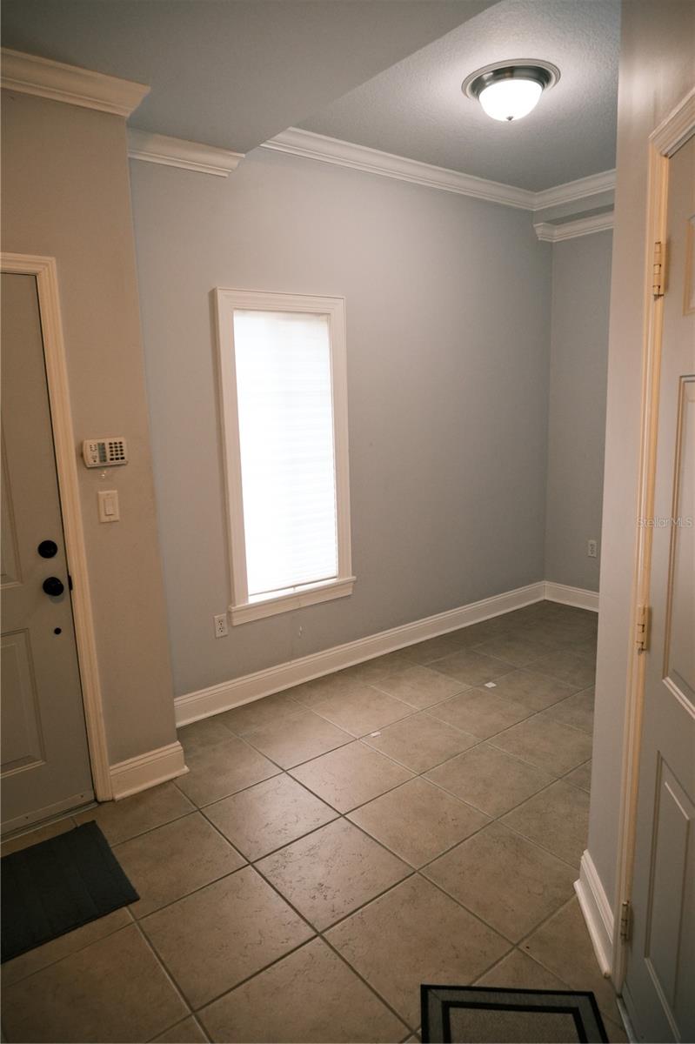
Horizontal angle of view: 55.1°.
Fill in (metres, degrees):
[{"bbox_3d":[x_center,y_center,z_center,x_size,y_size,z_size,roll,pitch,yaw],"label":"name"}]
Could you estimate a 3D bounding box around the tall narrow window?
[{"bbox_3d":[-0.314,-0.344,3.569,0.826,1.677,0.081,-10,14,-37],"label":"tall narrow window"}]

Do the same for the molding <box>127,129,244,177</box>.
[{"bbox_3d":[-0.751,-1.625,2.945,0.632,0.087,0.083,-10,14,-37],"label":"molding"}]

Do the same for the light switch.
[{"bbox_3d":[-0.921,-0.059,2.582,0.071,0.118,0.012,-10,14,-37],"label":"light switch"}]

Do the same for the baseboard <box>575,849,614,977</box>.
[{"bbox_3d":[0.742,1.155,2.009,0.030,0.146,0.354,0,11,7],"label":"baseboard"}]

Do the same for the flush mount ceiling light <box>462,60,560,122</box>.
[{"bbox_3d":[0.693,-1.790,2.845,0.409,0.147,0.409,-2,11,0],"label":"flush mount ceiling light"}]

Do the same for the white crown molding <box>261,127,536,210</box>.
[{"bbox_3d":[0.420,-1.998,3.820,2.251,0.085,0.083,-10,14,-37],"label":"white crown molding"}]

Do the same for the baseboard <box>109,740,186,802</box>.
[{"bbox_3d":[-0.834,1.049,2.826,0.328,0.145,0.029,-10,14,-37],"label":"baseboard"}]

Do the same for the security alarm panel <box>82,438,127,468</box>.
[{"bbox_3d":[-0.921,-0.265,2.539,0.153,0.102,0.027,-10,14,-37],"label":"security alarm panel"}]

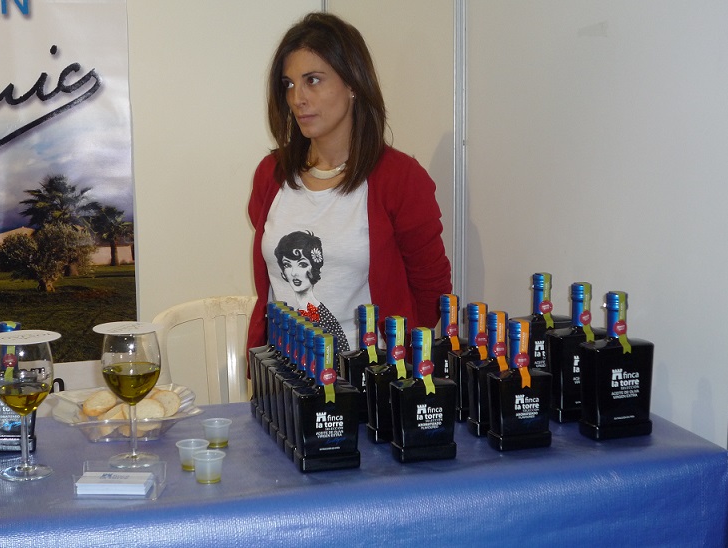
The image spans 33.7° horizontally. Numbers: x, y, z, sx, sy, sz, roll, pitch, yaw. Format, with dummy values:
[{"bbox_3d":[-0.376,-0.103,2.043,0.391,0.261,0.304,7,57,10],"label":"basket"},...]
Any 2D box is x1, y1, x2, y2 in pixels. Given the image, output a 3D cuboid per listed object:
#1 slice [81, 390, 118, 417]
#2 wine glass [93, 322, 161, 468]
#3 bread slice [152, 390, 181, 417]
[{"bbox_3d":[-0.395,0.195,1.800,0.052,0.014,0.044,-21,38,-5],"label":"slice"},{"bbox_3d":[-0.316,0.165,1.638,0.087,0.186,0.087,0,8,0],"label":"wine glass"},{"bbox_3d":[-0.298,0.196,1.815,0.047,0.045,0.014,6,-15,-21],"label":"bread slice"}]

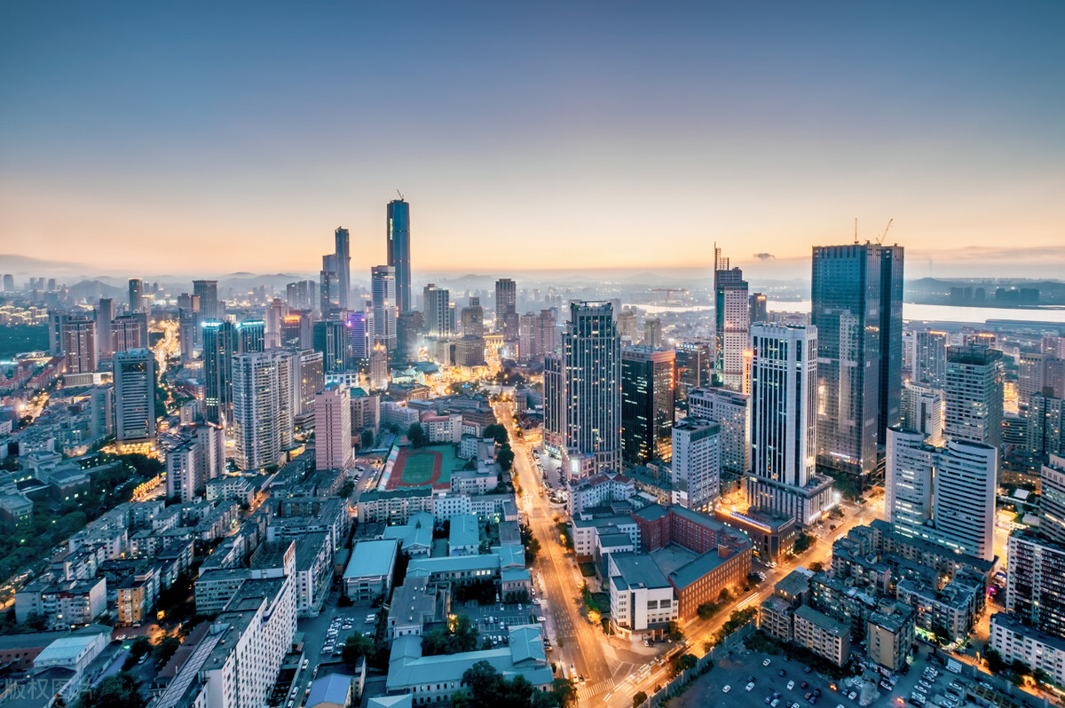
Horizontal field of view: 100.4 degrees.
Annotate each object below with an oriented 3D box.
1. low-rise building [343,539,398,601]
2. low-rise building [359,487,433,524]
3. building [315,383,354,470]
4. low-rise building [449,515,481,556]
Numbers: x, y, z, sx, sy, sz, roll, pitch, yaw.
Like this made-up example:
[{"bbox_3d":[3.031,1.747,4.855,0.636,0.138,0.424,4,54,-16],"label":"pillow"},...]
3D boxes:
[{"bbox_3d":[-93.432,125.151,258.289,24.800,14.000,34.000,-1,7,-8],"label":"low-rise building"},{"bbox_3d":[-100.090,113.560,328.390,52.500,21.500,12.000,-1,7,-9],"label":"low-rise building"},{"bbox_3d":[-178.580,69.290,399.620,23.500,84.000,30.000,-1,7,-9],"label":"building"},{"bbox_3d":[-45.247,119.853,293.920,18.500,12.000,35.000,-1,7,-8],"label":"low-rise building"}]

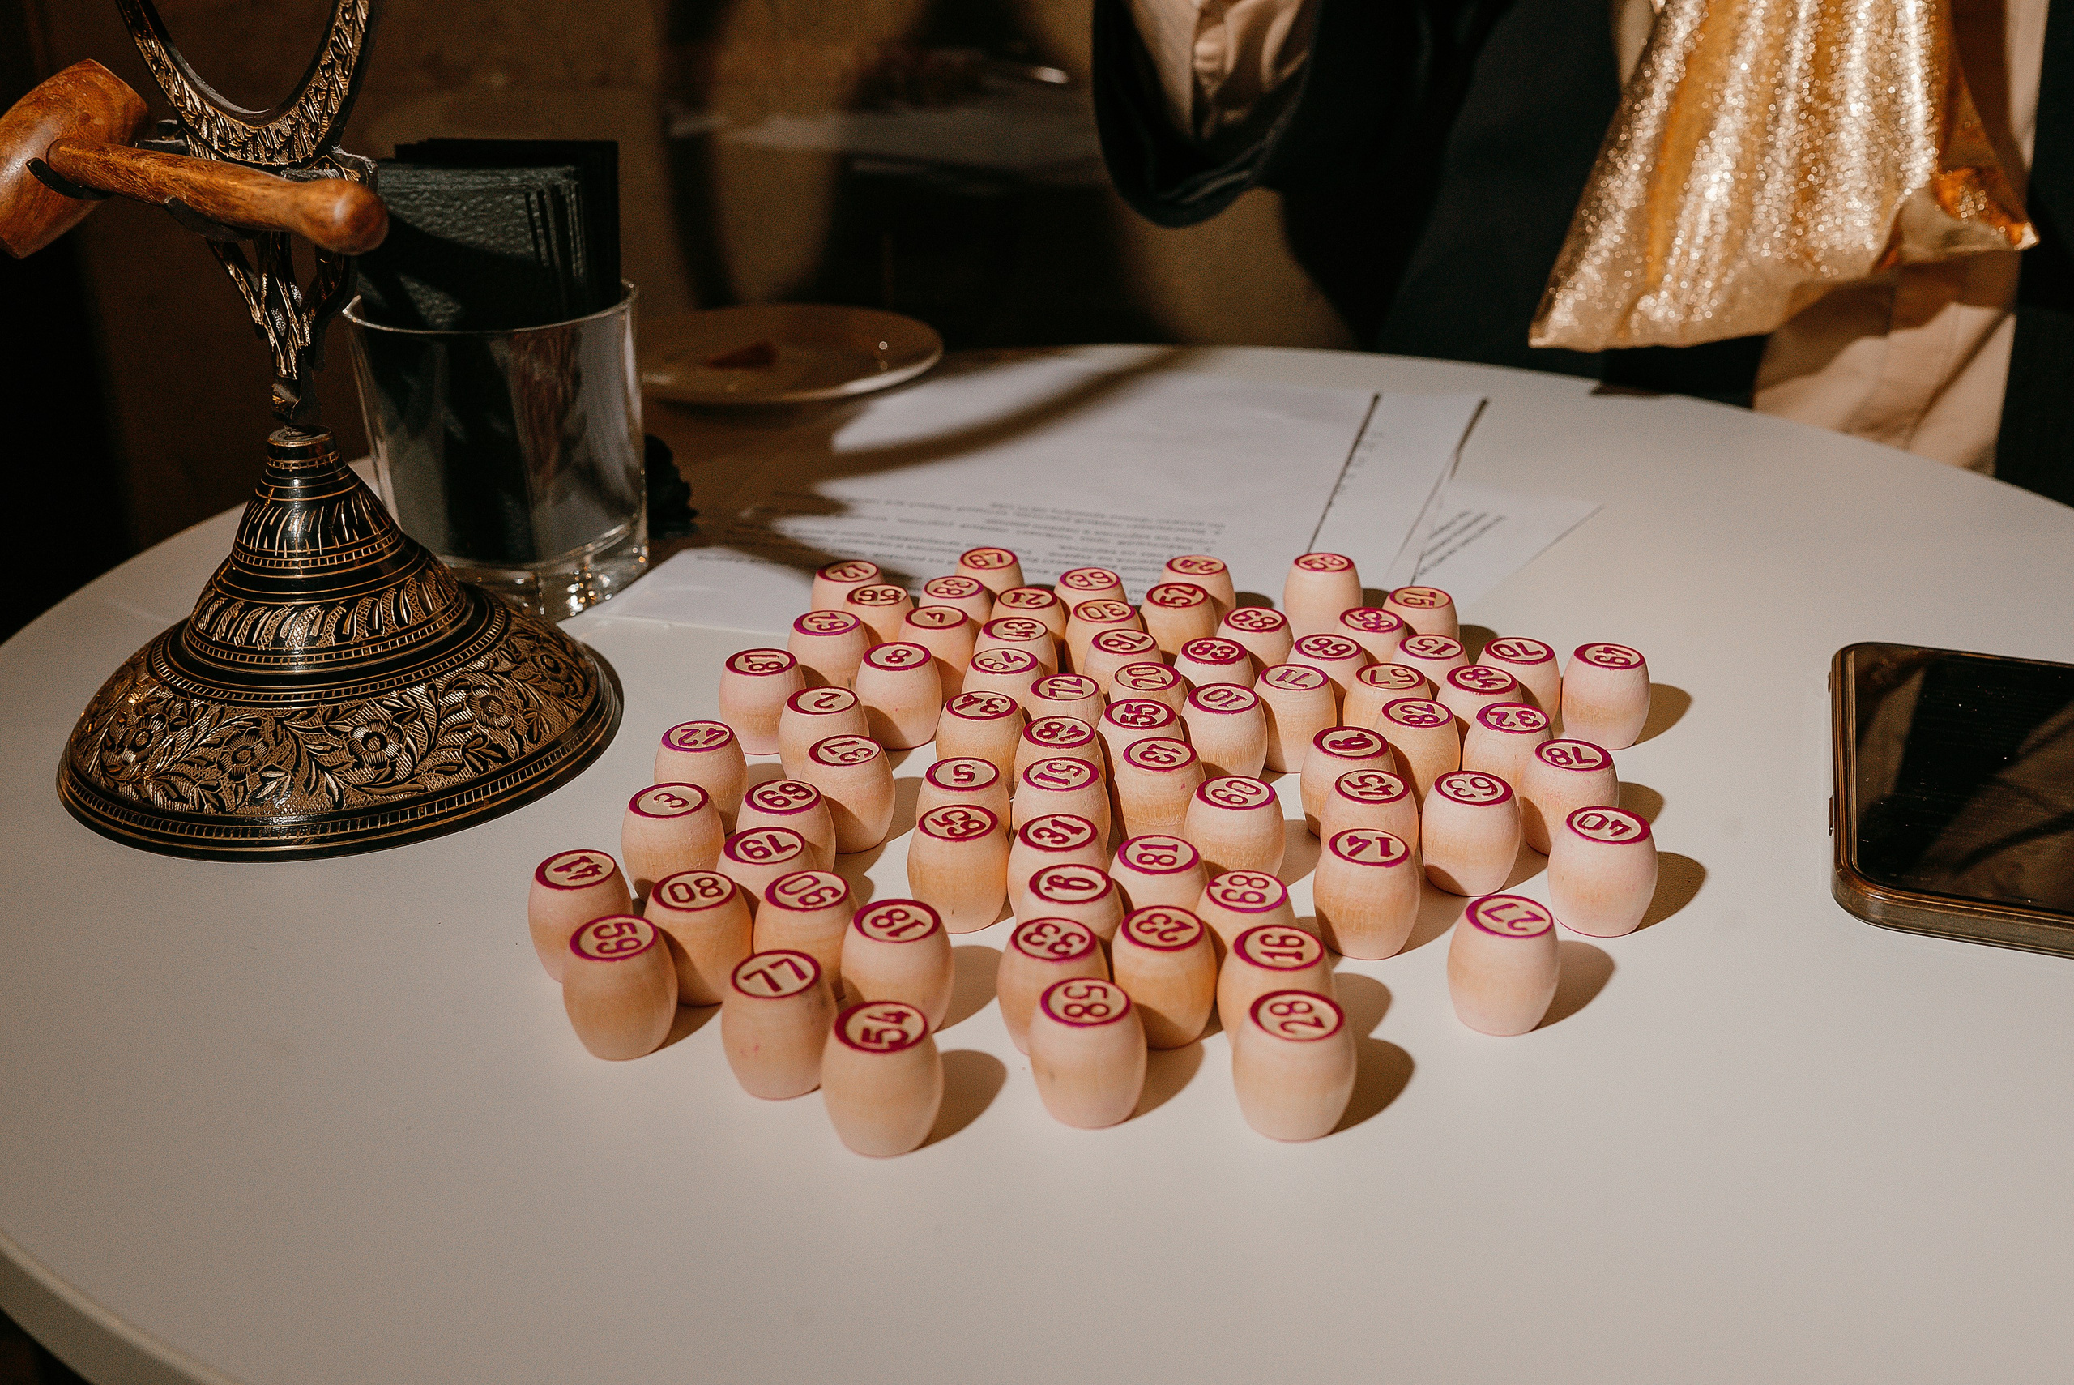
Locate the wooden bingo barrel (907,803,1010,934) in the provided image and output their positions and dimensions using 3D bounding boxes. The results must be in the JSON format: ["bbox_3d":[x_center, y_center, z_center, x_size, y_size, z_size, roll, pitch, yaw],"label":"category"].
[{"bbox_3d":[-0.017,0.040,0.455,0.023,0.023,0.023,-1,24,0],"label":"wooden bingo barrel"}]

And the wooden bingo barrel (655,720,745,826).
[{"bbox_3d":[-0.083,0.021,0.498,0.023,0.023,0.023,-1,24,0],"label":"wooden bingo barrel"}]

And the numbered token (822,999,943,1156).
[{"bbox_3d":[-0.029,0.074,0.385,0.023,0.024,0.023,-1,25,0],"label":"numbered token"}]

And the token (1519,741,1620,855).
[{"bbox_3d":[0.129,0.026,0.490,0.023,0.023,0.023,-1,24,0],"label":"token"}]

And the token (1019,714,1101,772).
[{"bbox_3d":[0.006,0.020,0.497,0.023,0.023,0.023,-1,24,0],"label":"token"}]

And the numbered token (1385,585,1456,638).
[{"bbox_3d":[0.111,-0.017,0.584,0.023,0.023,0.023,-1,24,0],"label":"numbered token"}]

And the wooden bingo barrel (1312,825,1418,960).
[{"bbox_3d":[0.073,0.045,0.449,0.023,0.024,0.023,-1,24,0],"label":"wooden bingo barrel"}]

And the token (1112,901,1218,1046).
[{"bbox_3d":[0.026,0.059,0.421,0.023,0.024,0.023,1,24,4],"label":"token"}]

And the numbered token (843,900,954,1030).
[{"bbox_3d":[-0.029,0.059,0.426,0.023,0.024,0.023,-1,24,1],"label":"numbered token"}]

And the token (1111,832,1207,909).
[{"bbox_3d":[0.027,0.047,0.450,0.023,0.024,0.023,1,24,4],"label":"token"}]

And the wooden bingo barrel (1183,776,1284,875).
[{"bbox_3d":[0.047,0.034,0.475,0.023,0.024,0.023,-1,24,1],"label":"wooden bingo barrel"}]

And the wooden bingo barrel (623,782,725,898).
[{"bbox_3d":[-0.085,0.036,0.472,0.024,0.024,0.024,-1,24,0],"label":"wooden bingo barrel"}]

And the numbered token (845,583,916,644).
[{"bbox_3d":[-0.046,-0.017,0.597,0.023,0.024,0.023,-1,24,1],"label":"numbered token"}]

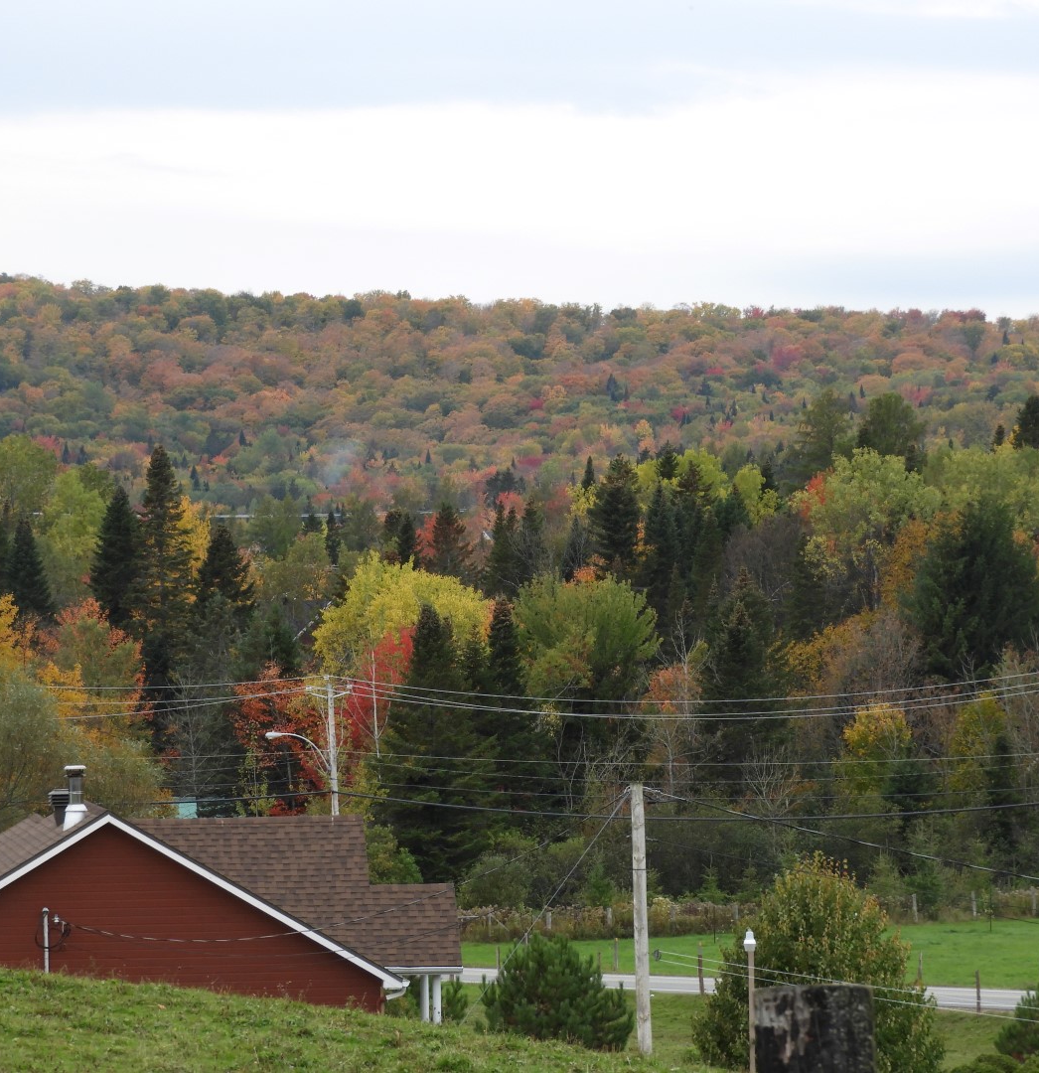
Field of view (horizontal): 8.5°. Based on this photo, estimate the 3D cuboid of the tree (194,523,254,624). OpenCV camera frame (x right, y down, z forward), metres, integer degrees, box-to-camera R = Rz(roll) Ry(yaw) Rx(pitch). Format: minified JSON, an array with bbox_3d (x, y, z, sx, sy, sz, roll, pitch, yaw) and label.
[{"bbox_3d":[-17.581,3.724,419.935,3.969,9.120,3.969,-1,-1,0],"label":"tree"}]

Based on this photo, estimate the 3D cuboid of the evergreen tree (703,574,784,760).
[{"bbox_3d":[10.818,7.346,340.000,4.400,11.500,4.400,-1,-1,0],"label":"evergreen tree"}]

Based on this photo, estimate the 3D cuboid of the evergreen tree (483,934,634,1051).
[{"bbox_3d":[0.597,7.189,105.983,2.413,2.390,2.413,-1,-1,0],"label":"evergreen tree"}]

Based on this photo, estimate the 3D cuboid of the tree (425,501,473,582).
[{"bbox_3d":[-5.051,2.994,500.000,4.300,11.000,4.300,-1,-1,0],"label":"tree"}]

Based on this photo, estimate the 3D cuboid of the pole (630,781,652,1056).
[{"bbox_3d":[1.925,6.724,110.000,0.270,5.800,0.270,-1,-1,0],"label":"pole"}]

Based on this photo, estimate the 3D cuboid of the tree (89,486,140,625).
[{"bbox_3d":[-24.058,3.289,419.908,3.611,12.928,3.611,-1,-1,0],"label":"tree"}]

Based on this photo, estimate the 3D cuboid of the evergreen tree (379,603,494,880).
[{"bbox_3d":[-3.508,8.840,300.000,4.900,12.000,4.900,-1,-1,0],"label":"evergreen tree"}]

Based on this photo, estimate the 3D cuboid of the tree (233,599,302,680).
[{"bbox_3d":[-13.244,7.576,370.000,3.700,8.500,3.700,-1,-1,0],"label":"tree"}]

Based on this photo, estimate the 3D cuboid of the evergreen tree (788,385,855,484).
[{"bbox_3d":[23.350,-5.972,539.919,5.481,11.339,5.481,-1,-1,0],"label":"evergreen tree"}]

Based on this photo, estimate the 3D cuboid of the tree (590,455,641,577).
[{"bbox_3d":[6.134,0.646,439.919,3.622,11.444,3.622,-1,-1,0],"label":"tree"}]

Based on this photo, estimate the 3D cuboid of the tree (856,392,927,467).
[{"bbox_3d":[28.563,-4.375,540.000,5.700,13.500,5.700,-1,-1,0],"label":"tree"}]

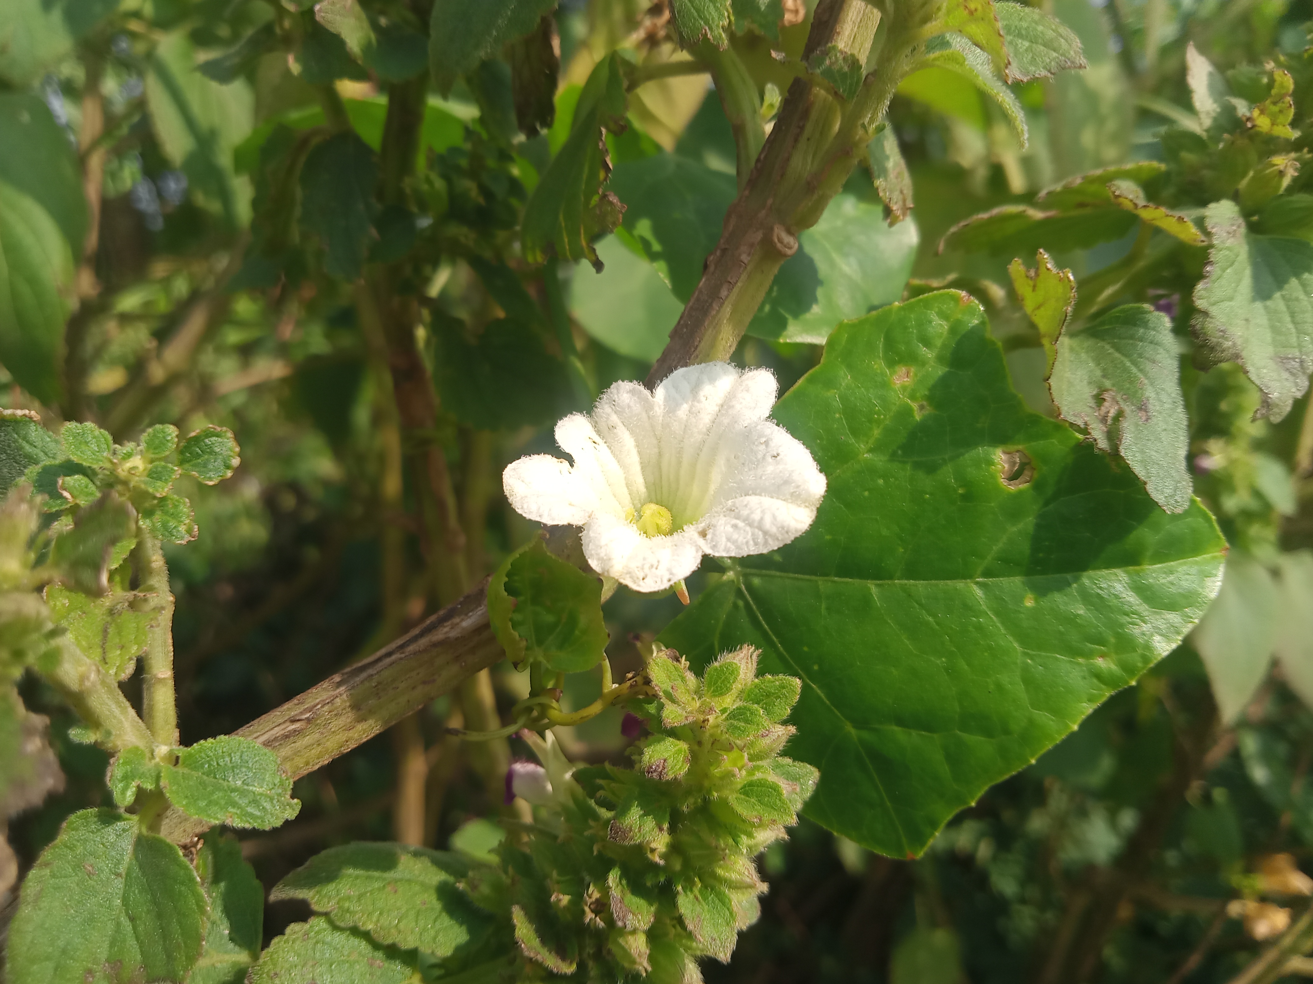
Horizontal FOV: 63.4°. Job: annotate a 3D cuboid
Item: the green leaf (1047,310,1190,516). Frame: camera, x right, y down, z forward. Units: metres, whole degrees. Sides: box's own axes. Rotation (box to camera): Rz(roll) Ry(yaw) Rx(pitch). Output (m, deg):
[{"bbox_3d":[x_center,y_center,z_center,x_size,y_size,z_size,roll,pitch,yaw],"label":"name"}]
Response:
[{"bbox_3d":[0.093,-0.017,0.213,0.025,0.042,0.009,-19,-21,-1],"label":"green leaf"}]

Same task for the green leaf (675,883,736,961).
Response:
[{"bbox_3d":[0.009,0.075,0.185,0.009,0.013,0.003,-14,-20,-11],"label":"green leaf"}]

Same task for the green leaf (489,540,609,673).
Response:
[{"bbox_3d":[-0.021,0.022,0.205,0.023,0.026,0.012,0,-9,-6],"label":"green leaf"}]

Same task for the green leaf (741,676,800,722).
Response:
[{"bbox_3d":[0.020,0.037,0.190,0.011,0.007,0.002,-12,-24,-14],"label":"green leaf"}]

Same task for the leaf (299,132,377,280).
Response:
[{"bbox_3d":[-0.111,-0.100,0.370,0.027,0.058,0.005,-2,-14,0],"label":"leaf"}]

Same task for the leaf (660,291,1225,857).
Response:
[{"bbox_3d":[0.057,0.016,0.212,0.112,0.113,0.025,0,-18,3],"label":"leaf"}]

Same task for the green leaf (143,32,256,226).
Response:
[{"bbox_3d":[-0.180,-0.143,0.420,0.036,0.072,0.015,-17,-15,-11],"label":"green leaf"}]

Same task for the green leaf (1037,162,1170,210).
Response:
[{"bbox_3d":[0.096,-0.066,0.228,0.027,0.007,0.016,-10,-13,-13],"label":"green leaf"}]

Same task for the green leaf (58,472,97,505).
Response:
[{"bbox_3d":[-0.112,-0.001,0.206,0.008,0.006,0.004,15,-21,13],"label":"green leaf"}]

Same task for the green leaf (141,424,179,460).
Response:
[{"bbox_3d":[-0.093,-0.009,0.200,0.007,0.007,0.002,-22,-15,-6],"label":"green leaf"}]

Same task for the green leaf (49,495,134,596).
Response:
[{"bbox_3d":[-0.082,0.008,0.155,0.011,0.013,0.005,15,-26,-6],"label":"green leaf"}]

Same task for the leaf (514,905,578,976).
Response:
[{"bbox_3d":[-0.019,0.078,0.185,0.015,0.005,0.007,49,35,7],"label":"leaf"}]

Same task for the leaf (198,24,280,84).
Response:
[{"bbox_3d":[-0.142,-0.148,0.360,0.029,0.016,0.014,-20,-22,-9],"label":"leaf"}]

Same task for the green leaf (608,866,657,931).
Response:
[{"bbox_3d":[-0.004,0.071,0.186,0.006,0.011,0.005,-25,-21,10],"label":"green leaf"}]

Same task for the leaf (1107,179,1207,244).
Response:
[{"bbox_3d":[0.101,-0.057,0.215,0.022,0.007,0.010,32,26,12],"label":"leaf"}]

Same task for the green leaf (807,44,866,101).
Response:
[{"bbox_3d":[0.038,-0.089,0.225,0.012,0.014,0.003,-7,-17,-2],"label":"green leaf"}]

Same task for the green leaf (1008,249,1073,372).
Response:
[{"bbox_3d":[0.078,-0.037,0.215,0.012,0.025,0.004,-12,4,7],"label":"green leaf"}]

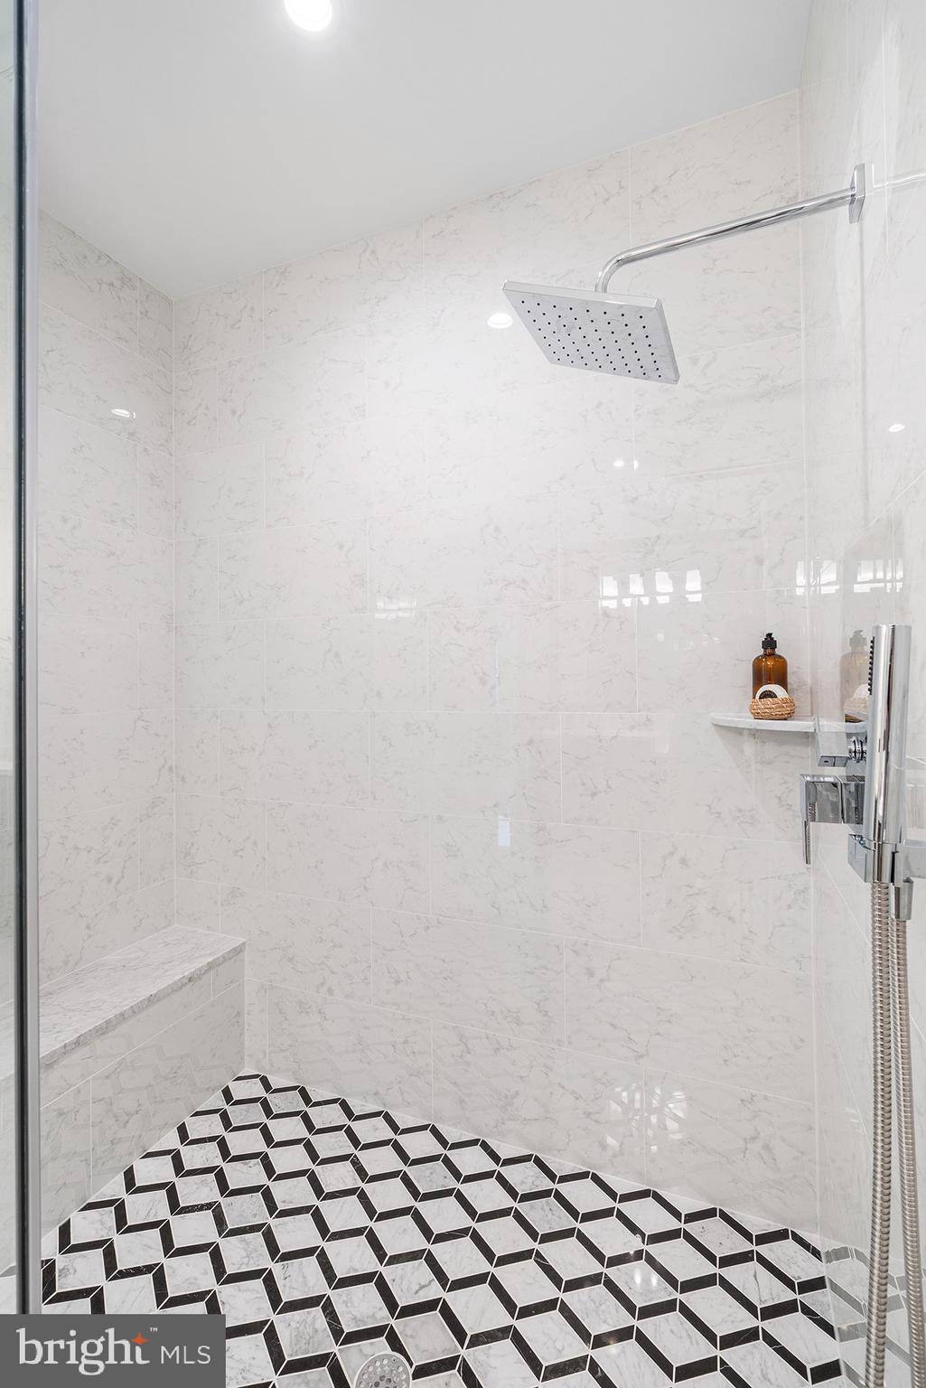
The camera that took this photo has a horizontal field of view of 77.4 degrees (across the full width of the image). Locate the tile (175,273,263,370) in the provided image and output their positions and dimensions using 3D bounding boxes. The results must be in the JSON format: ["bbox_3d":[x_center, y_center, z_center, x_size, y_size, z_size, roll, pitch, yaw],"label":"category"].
[{"bbox_3d":[-0.868,-1.306,2.057,0.404,0.273,0.010,0,0,21],"label":"tile"}]

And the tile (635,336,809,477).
[{"bbox_3d":[0.638,-0.713,1.454,0.385,0.303,0.010,-1,0,21],"label":"tile"}]

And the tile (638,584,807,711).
[{"bbox_3d":[0.649,-0.104,1.461,0.392,0.306,0.010,0,0,21],"label":"tile"}]

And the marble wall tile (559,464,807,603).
[{"bbox_3d":[0.547,-0.409,1.491,0.589,0.304,0.010,-1,0,22],"label":"marble wall tile"}]

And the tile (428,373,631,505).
[{"bbox_3d":[0.177,-0.709,1.635,0.603,0.303,0.010,-1,0,21],"label":"tile"}]

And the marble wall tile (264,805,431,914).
[{"bbox_3d":[-0.379,0.520,1.852,0.605,0.304,0.010,-1,0,22],"label":"marble wall tile"}]

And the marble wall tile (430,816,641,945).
[{"bbox_3d":[0.185,0.516,1.643,0.608,0.306,0.010,0,0,21],"label":"marble wall tile"}]

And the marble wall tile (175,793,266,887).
[{"bbox_3d":[-0.856,0.524,2.051,0.404,0.306,0.010,0,0,21],"label":"marble wall tile"}]

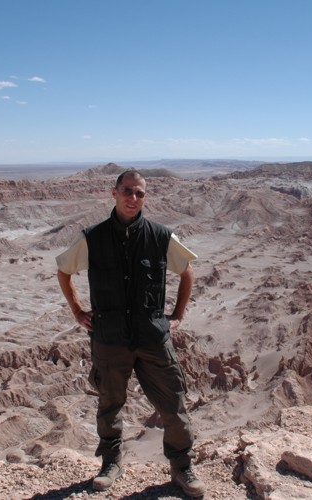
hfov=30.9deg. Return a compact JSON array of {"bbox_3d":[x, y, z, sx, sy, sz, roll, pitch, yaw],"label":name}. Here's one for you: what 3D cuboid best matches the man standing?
[{"bbox_3d":[-0.130,0.465,3.100,0.780,1.780,0.420,-1,9,-3],"label":"man standing"}]

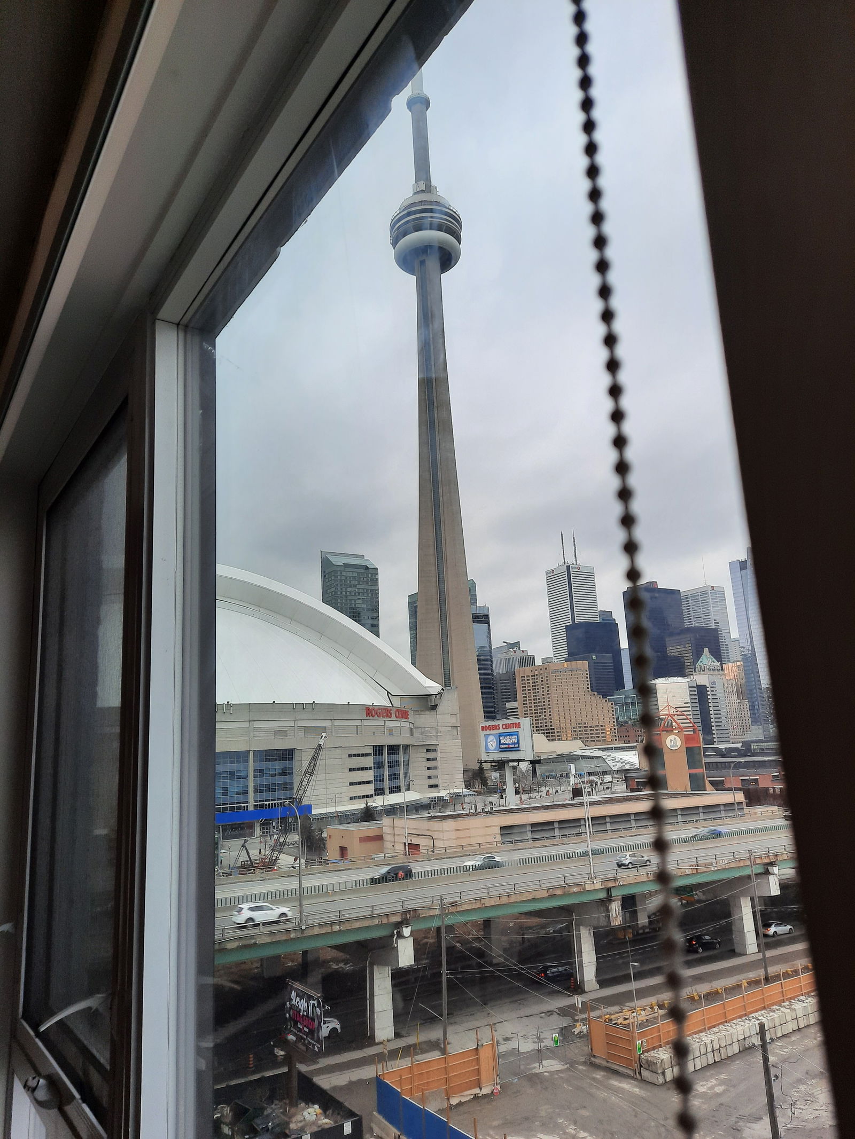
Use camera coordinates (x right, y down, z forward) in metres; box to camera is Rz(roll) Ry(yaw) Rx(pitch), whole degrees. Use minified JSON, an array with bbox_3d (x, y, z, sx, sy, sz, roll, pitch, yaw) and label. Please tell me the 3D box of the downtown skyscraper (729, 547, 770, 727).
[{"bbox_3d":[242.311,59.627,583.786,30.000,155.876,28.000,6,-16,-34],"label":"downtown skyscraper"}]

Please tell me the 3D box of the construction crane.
[{"bbox_3d":[-22.761,36.594,128.036,14.700,21.834,4.000,0,-14,-13],"label":"construction crane"}]

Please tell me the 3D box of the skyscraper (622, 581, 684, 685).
[{"bbox_3d":[315.108,141.610,1101.253,75.000,225.000,38.000,6,-16,-35],"label":"skyscraper"}]

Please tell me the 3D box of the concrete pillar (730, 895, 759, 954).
[{"bbox_3d":[34.174,38.278,88.876,1.620,5.705,1.480,4,-15,-29],"label":"concrete pillar"}]

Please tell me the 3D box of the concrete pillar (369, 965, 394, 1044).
[{"bbox_3d":[-3.905,35.358,67.598,1.620,5.634,1.480,4,-15,-29],"label":"concrete pillar"}]

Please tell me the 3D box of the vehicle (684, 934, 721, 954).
[{"bbox_3d":[28.709,38.946,86.136,4.250,1.490,1.770,5,-15,-32],"label":"vehicle"}]

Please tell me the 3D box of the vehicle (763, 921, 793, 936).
[{"bbox_3d":[41.017,41.923,96.651,4.620,1.460,1.800,4,-15,-28],"label":"vehicle"}]

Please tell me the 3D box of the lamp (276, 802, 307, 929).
[{"bbox_3d":[-9.383,20.690,58.130,0.350,8.400,2.400,5,-15,-32],"label":"lamp"}]

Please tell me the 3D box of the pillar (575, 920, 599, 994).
[{"bbox_3d":[14.162,35.128,74.609,1.420,5.255,1.300,5,-15,-32],"label":"pillar"}]

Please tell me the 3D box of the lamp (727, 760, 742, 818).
[{"bbox_3d":[46.261,32.367,121.612,0.350,8.400,2.400,5,-15,-32],"label":"lamp"}]

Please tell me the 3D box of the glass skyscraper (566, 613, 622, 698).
[{"bbox_3d":[238.448,167.536,1146.378,63.000,186.800,39.000,6,-16,-34],"label":"glass skyscraper"}]

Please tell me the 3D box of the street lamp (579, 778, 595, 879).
[{"bbox_3d":[13.532,22.773,73.571,0.350,8.900,2.400,5,-15,-32],"label":"street lamp"}]

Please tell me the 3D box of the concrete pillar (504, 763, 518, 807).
[{"bbox_3d":[23.002,59.815,226.257,2.500,14.364,2.500,5,-15,-32],"label":"concrete pillar"}]

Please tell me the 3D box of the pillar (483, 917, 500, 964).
[{"bbox_3d":[7.341,40.203,90.666,1.620,5.600,1.480,4,-15,-29],"label":"pillar"}]

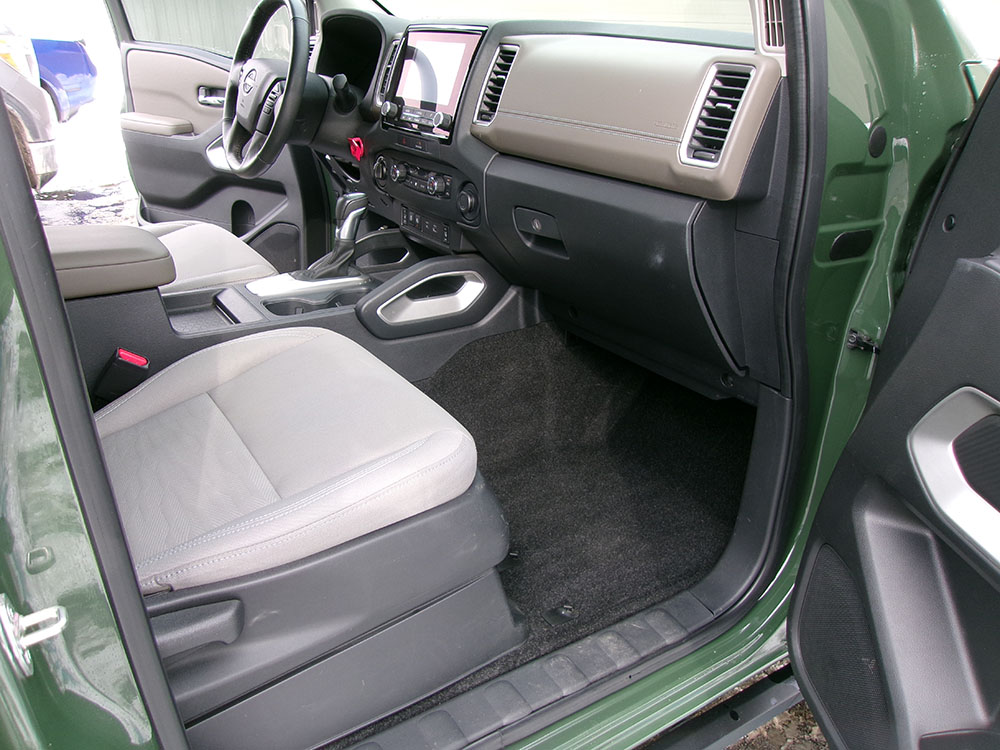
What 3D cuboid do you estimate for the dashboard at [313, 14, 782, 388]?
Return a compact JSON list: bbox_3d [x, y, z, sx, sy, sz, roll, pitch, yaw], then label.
[{"bbox_3d":[0.018,-0.428,1.529,0.460,0.510,1.450,-14,28,-32],"label":"dashboard"}]

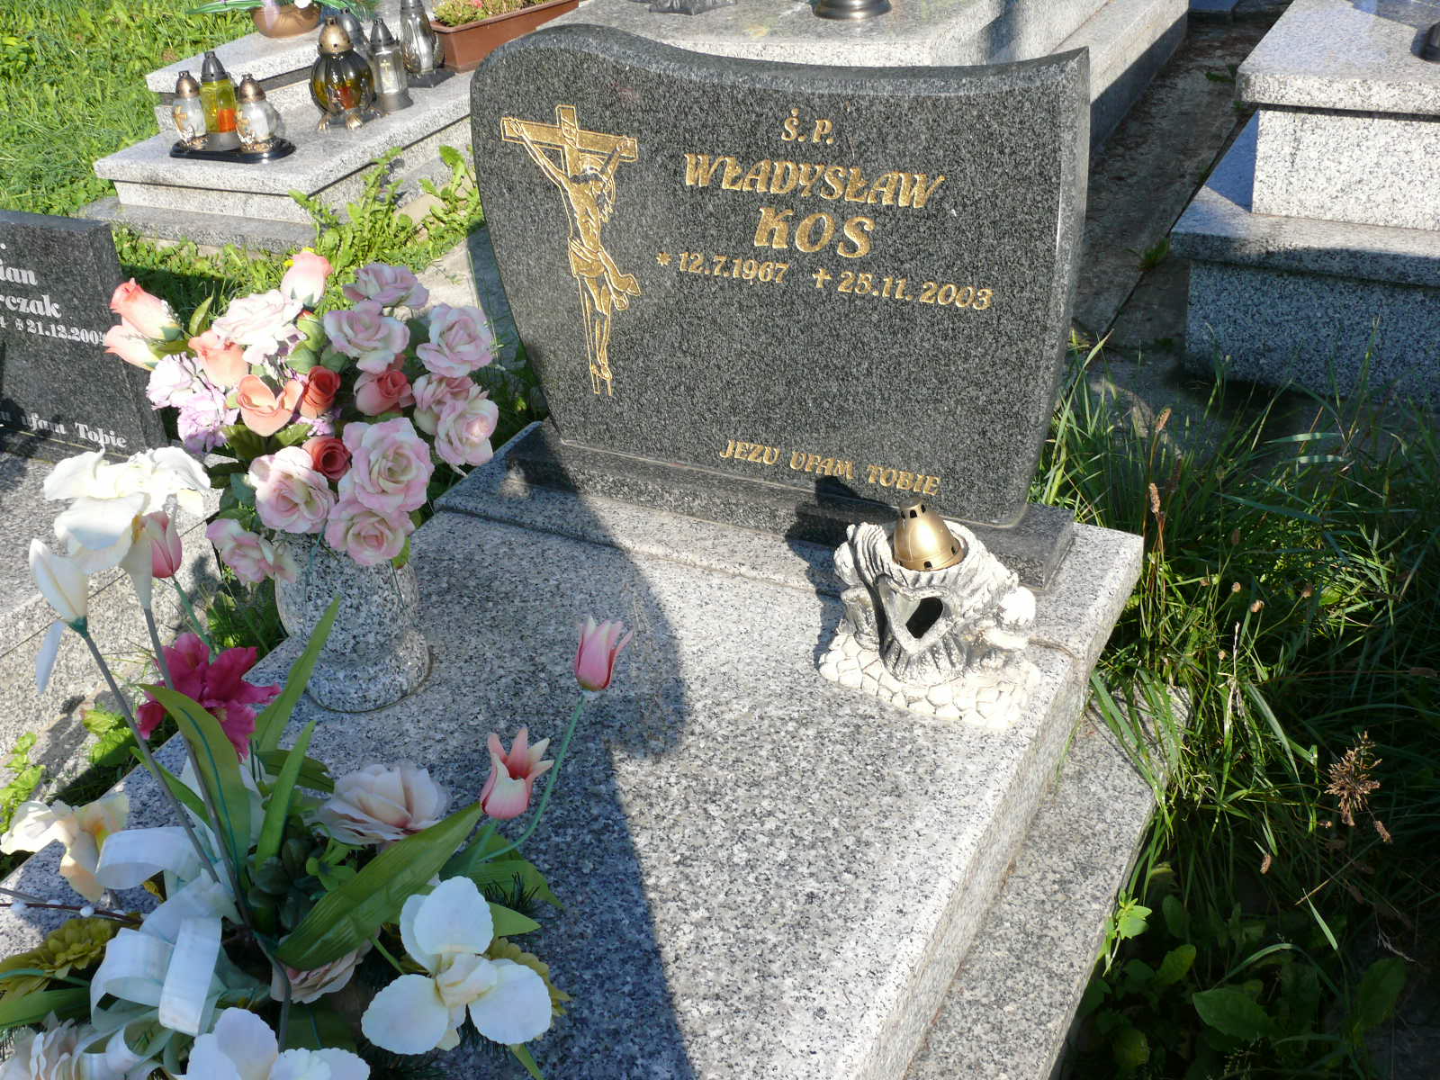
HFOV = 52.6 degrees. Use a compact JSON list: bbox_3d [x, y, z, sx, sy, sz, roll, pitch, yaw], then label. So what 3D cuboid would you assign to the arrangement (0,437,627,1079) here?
[{"bbox_3d":[-0.377,0.180,1.225,0.567,0.484,0.556,12,36,27],"label":"arrangement"}]

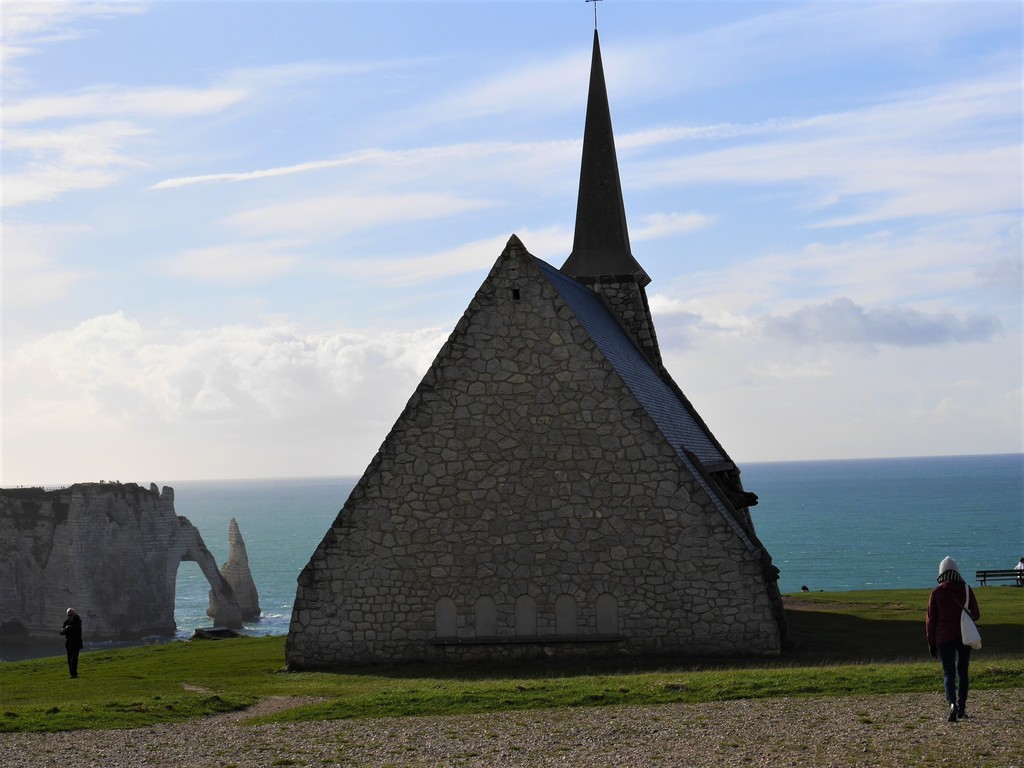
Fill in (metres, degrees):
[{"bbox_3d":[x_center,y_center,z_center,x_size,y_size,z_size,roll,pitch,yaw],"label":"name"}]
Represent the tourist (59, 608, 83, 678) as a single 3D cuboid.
[{"bbox_3d":[-10.965,6.453,54.489,0.500,1.730,0.500,-1,-2,-24],"label":"tourist"}]

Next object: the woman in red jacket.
[{"bbox_3d":[4.550,2.618,22.561,0.540,1.680,0.420,-2,-2,2],"label":"woman in red jacket"}]

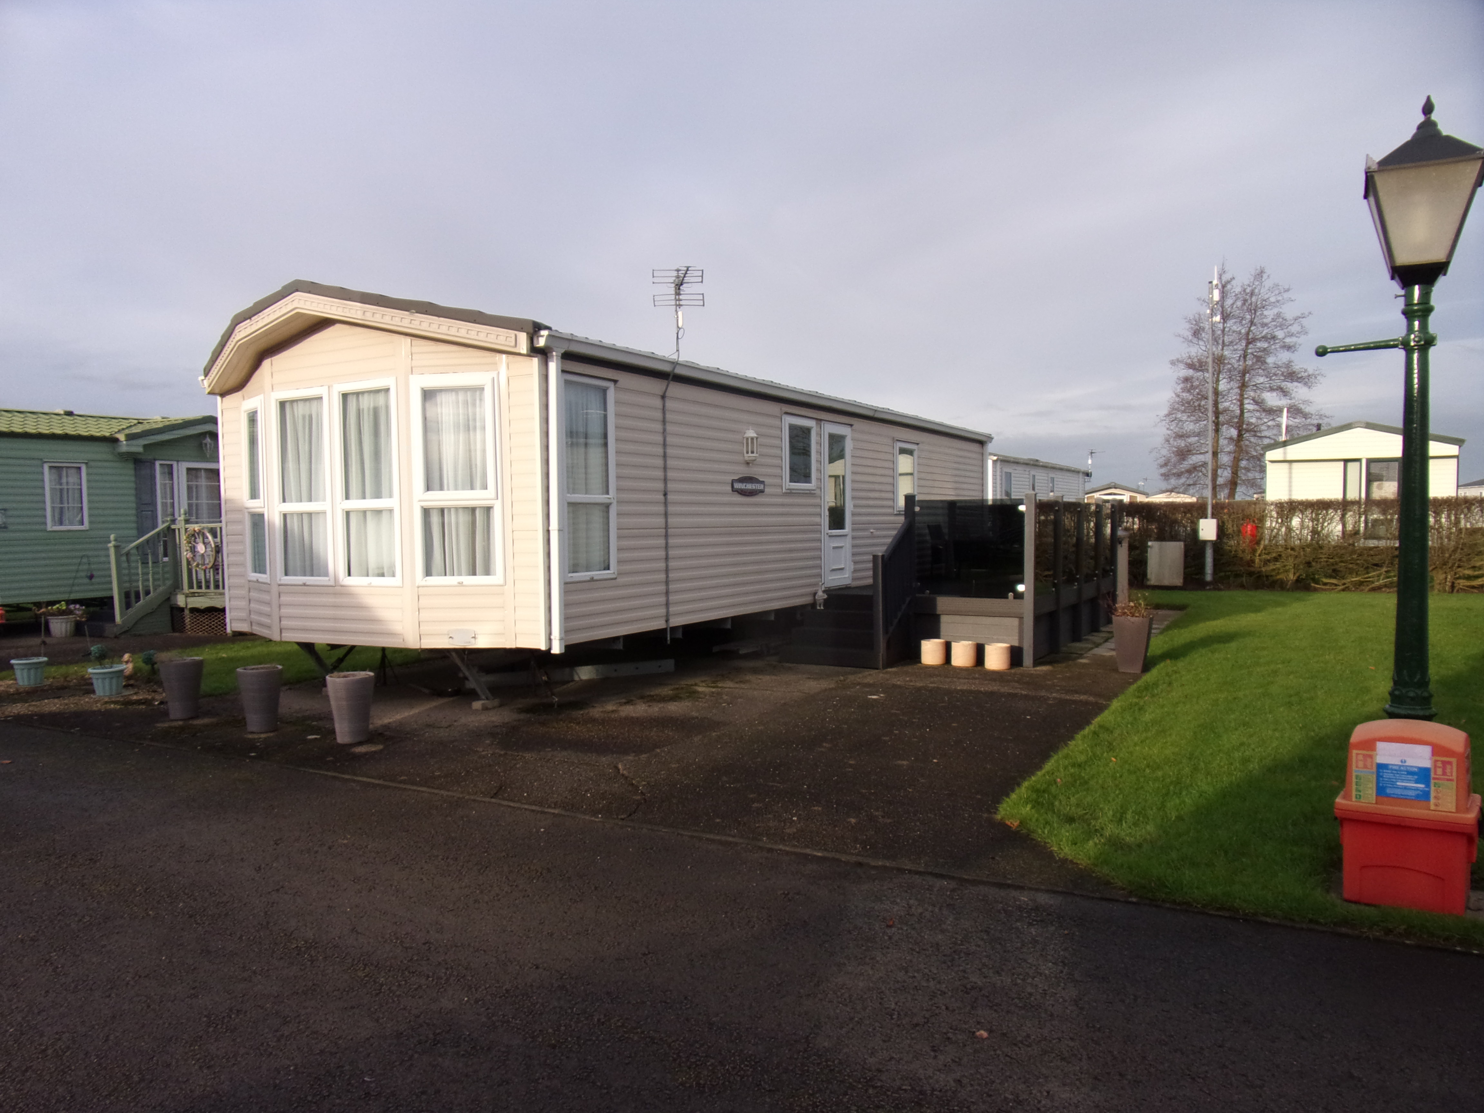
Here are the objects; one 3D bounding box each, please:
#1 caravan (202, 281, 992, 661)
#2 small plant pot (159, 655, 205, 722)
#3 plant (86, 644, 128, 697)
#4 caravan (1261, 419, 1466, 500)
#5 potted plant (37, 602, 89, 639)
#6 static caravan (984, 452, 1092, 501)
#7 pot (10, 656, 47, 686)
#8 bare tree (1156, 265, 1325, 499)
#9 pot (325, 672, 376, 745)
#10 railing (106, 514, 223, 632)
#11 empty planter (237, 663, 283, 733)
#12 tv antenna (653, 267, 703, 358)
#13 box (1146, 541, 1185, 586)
[{"bbox_3d":[-0.352,-0.794,13.032,3.920,3.030,11.950,0,2,29],"label":"caravan"},{"bbox_3d":[-4.398,1.030,8.090,0.320,0.460,0.320,-1,2,0],"label":"small plant pot"},{"bbox_3d":[-5.704,1.011,9.240,0.305,0.460,0.305,-1,2,0],"label":"plant"},{"bbox_3d":[16.257,-1.673,27.324,3.750,3.050,10.500,1,3,30],"label":"caravan"},{"bbox_3d":[-9.649,0.889,14.609,0.605,0.502,0.545,0,2,29],"label":"potted plant"},{"bbox_3d":[7.085,-1.492,30.151,3.750,3.050,10.600,1,3,30],"label":"static caravan"},{"bbox_3d":[-6.953,1.131,10.041,0.308,0.235,0.308,0,2,29],"label":"pot"},{"bbox_3d":[21.744,-6.604,44.877,6.644,12.250,6.644,0,2,29],"label":"bare tree"},{"bbox_3d":[-2.711,1.046,7.110,0.320,0.465,0.320,-1,2,0],"label":"pot"},{"bbox_3d":[-7.310,0.200,13.200,1.450,1.580,0.950,1,3,30],"label":"railing"},{"bbox_3d":[-3.459,1.018,7.377,0.299,0.455,0.299,0,2,29],"label":"empty planter"},{"bbox_3d":[-0.507,-2.036,8.359,0.420,0.770,0.800,-2,2,-9],"label":"tv antenna"},{"bbox_3d":[8.063,0.124,19.547,0.640,0.830,0.360,1,3,30],"label":"box"}]

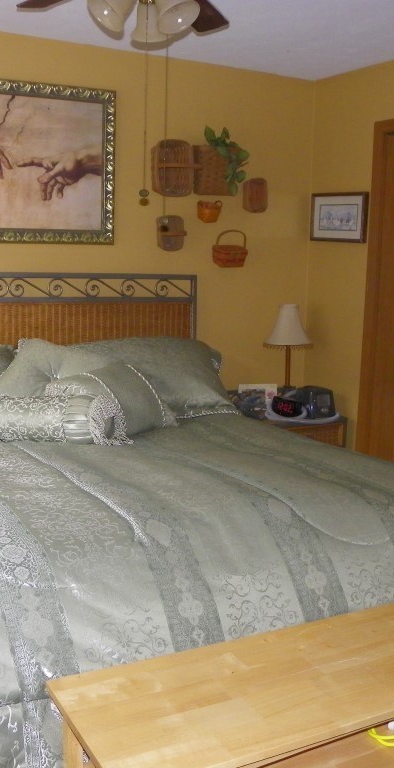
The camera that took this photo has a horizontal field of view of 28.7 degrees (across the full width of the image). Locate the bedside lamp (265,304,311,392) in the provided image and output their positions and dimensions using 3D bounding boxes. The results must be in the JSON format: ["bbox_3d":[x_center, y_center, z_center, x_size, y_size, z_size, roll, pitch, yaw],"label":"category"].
[{"bbox_3d":[0.493,-0.148,4.158,0.275,0.570,0.275,1,10,0],"label":"bedside lamp"}]

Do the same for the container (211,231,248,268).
[{"bbox_3d":[0.181,-0.719,4.103,0.165,0.200,0.110,-4,11,-29],"label":"container"}]

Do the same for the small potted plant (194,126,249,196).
[{"bbox_3d":[0.137,-1.164,4.038,0.290,0.325,0.160,-5,12,-30],"label":"small potted plant"}]

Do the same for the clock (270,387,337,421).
[{"bbox_3d":[0.562,0.096,4.138,0.300,0.150,0.200,0,10,-5],"label":"clock"}]

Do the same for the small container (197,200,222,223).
[{"bbox_3d":[0.066,-0.914,4.079,0.125,0.110,0.090,-5,12,-30],"label":"small container"}]

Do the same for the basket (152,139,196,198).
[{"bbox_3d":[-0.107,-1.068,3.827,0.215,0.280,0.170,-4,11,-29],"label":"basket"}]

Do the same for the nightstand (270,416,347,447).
[{"bbox_3d":[0.426,0.404,4.180,0.510,0.700,0.510,-4,11,-29],"label":"nightstand"}]

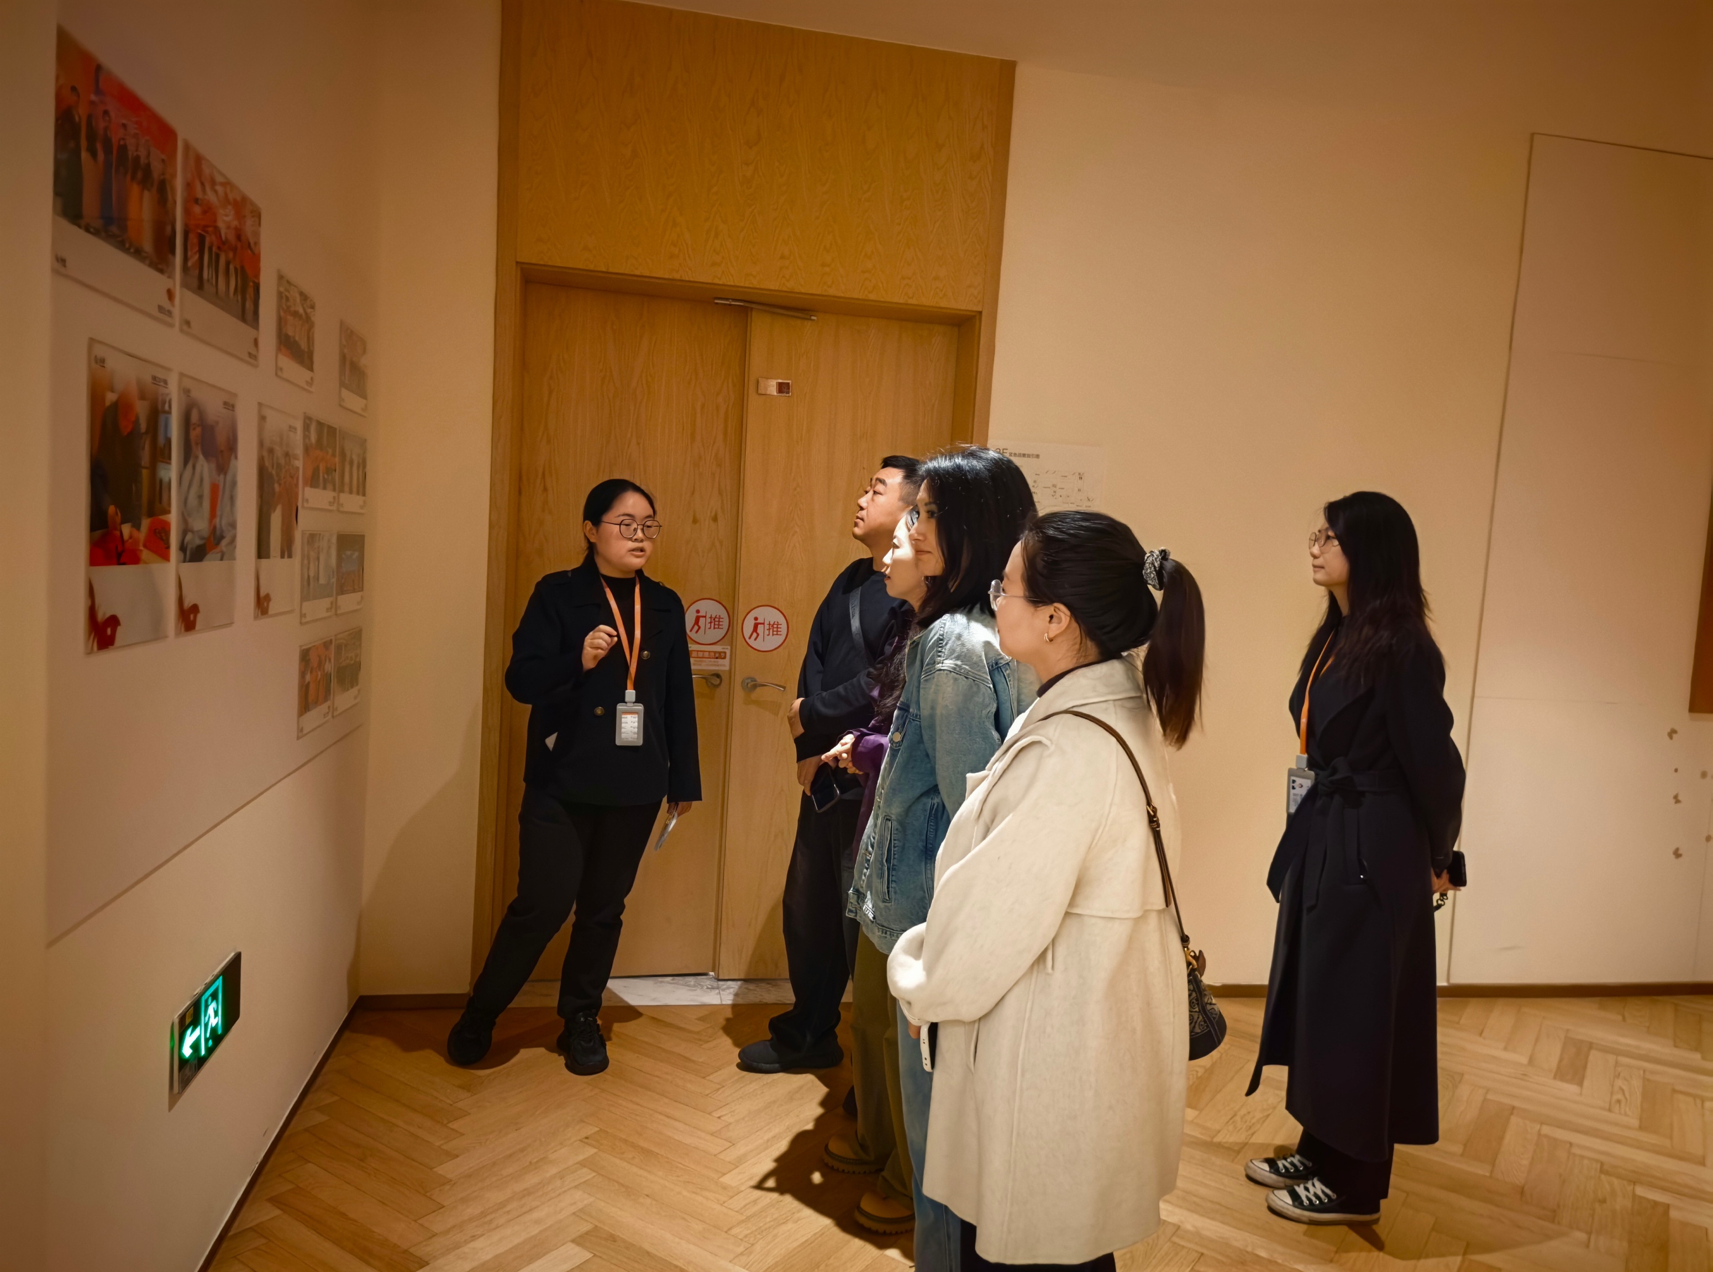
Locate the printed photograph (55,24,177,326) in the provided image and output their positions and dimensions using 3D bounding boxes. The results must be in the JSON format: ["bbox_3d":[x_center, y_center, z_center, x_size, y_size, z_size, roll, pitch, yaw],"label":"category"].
[{"bbox_3d":[-1.037,-0.626,1.679,0.010,0.299,0.404,3,4,-11],"label":"printed photograph"}]

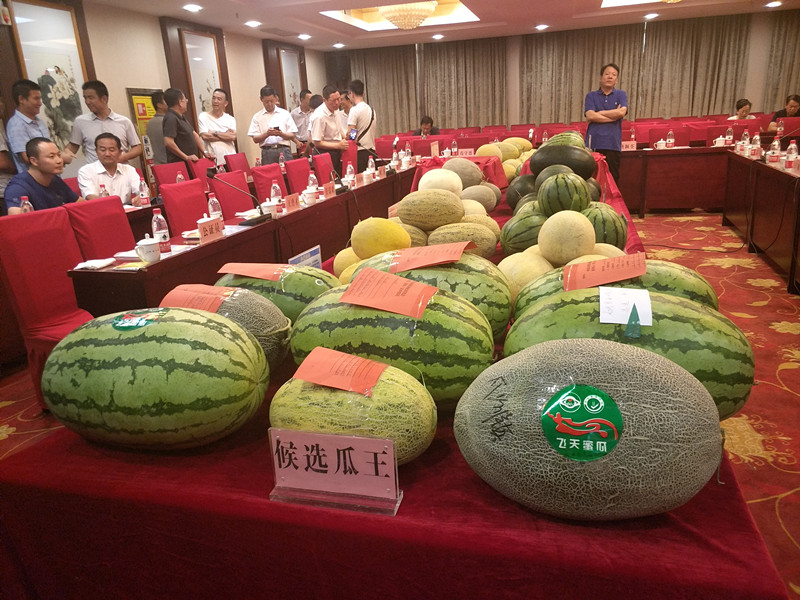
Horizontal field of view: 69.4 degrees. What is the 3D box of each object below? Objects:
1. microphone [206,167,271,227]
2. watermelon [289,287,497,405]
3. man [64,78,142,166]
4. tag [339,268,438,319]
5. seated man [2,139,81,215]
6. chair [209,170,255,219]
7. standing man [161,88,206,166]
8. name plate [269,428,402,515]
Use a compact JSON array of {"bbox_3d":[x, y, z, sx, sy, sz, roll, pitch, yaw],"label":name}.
[{"bbox_3d":[-0.902,-0.580,3.192,0.310,0.290,0.210,0,18,10],"label":"microphone"},{"bbox_3d":[-0.021,0.087,1.098,0.408,0.255,0.255,5,20,24],"label":"watermelon"},{"bbox_3d":[-2.425,-1.012,4.994,0.580,1.670,0.380,-11,20,-24],"label":"man"},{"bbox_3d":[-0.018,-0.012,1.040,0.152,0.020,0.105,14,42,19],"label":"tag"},{"bbox_3d":[-2.234,-0.453,3.909,0.700,1.260,0.540,8,21,30],"label":"seated man"},{"bbox_3d":[-1.010,-0.414,4.195,0.560,0.970,0.440,3,19,18],"label":"chair"},{"bbox_3d":[-2.161,-1.344,6.097,0.400,1.680,0.480,-7,18,-11],"label":"standing man"},{"bbox_3d":[-0.098,0.247,0.849,0.200,0.109,0.045,1,18,15],"label":"name plate"}]

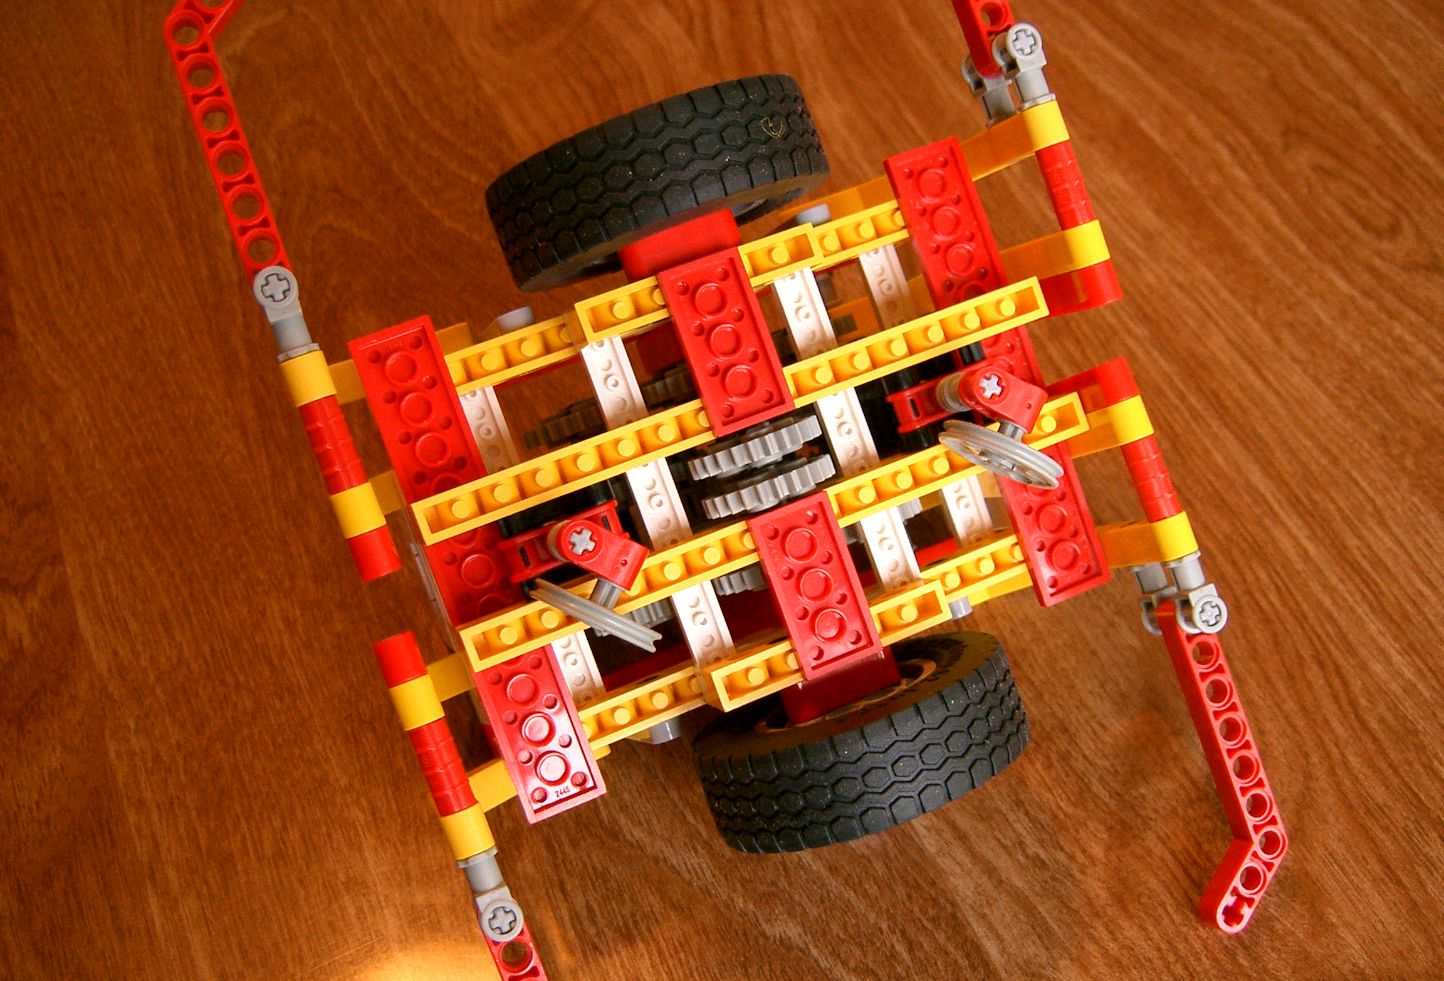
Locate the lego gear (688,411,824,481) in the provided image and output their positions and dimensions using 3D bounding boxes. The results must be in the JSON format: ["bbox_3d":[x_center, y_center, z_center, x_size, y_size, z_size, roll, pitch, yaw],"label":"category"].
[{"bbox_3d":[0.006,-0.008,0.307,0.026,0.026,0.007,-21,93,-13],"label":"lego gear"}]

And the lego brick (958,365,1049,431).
[{"bbox_3d":[0.052,-0.017,0.300,0.016,0.008,0.008,27,82,-11],"label":"lego brick"}]

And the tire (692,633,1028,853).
[{"bbox_3d":[0.026,0.047,0.310,0.062,0.062,0.020,-21,93,-13],"label":"tire"}]

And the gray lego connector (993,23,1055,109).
[{"bbox_3d":[0.059,-0.082,0.315,0.007,0.008,0.016,-21,93,-13],"label":"gray lego connector"}]

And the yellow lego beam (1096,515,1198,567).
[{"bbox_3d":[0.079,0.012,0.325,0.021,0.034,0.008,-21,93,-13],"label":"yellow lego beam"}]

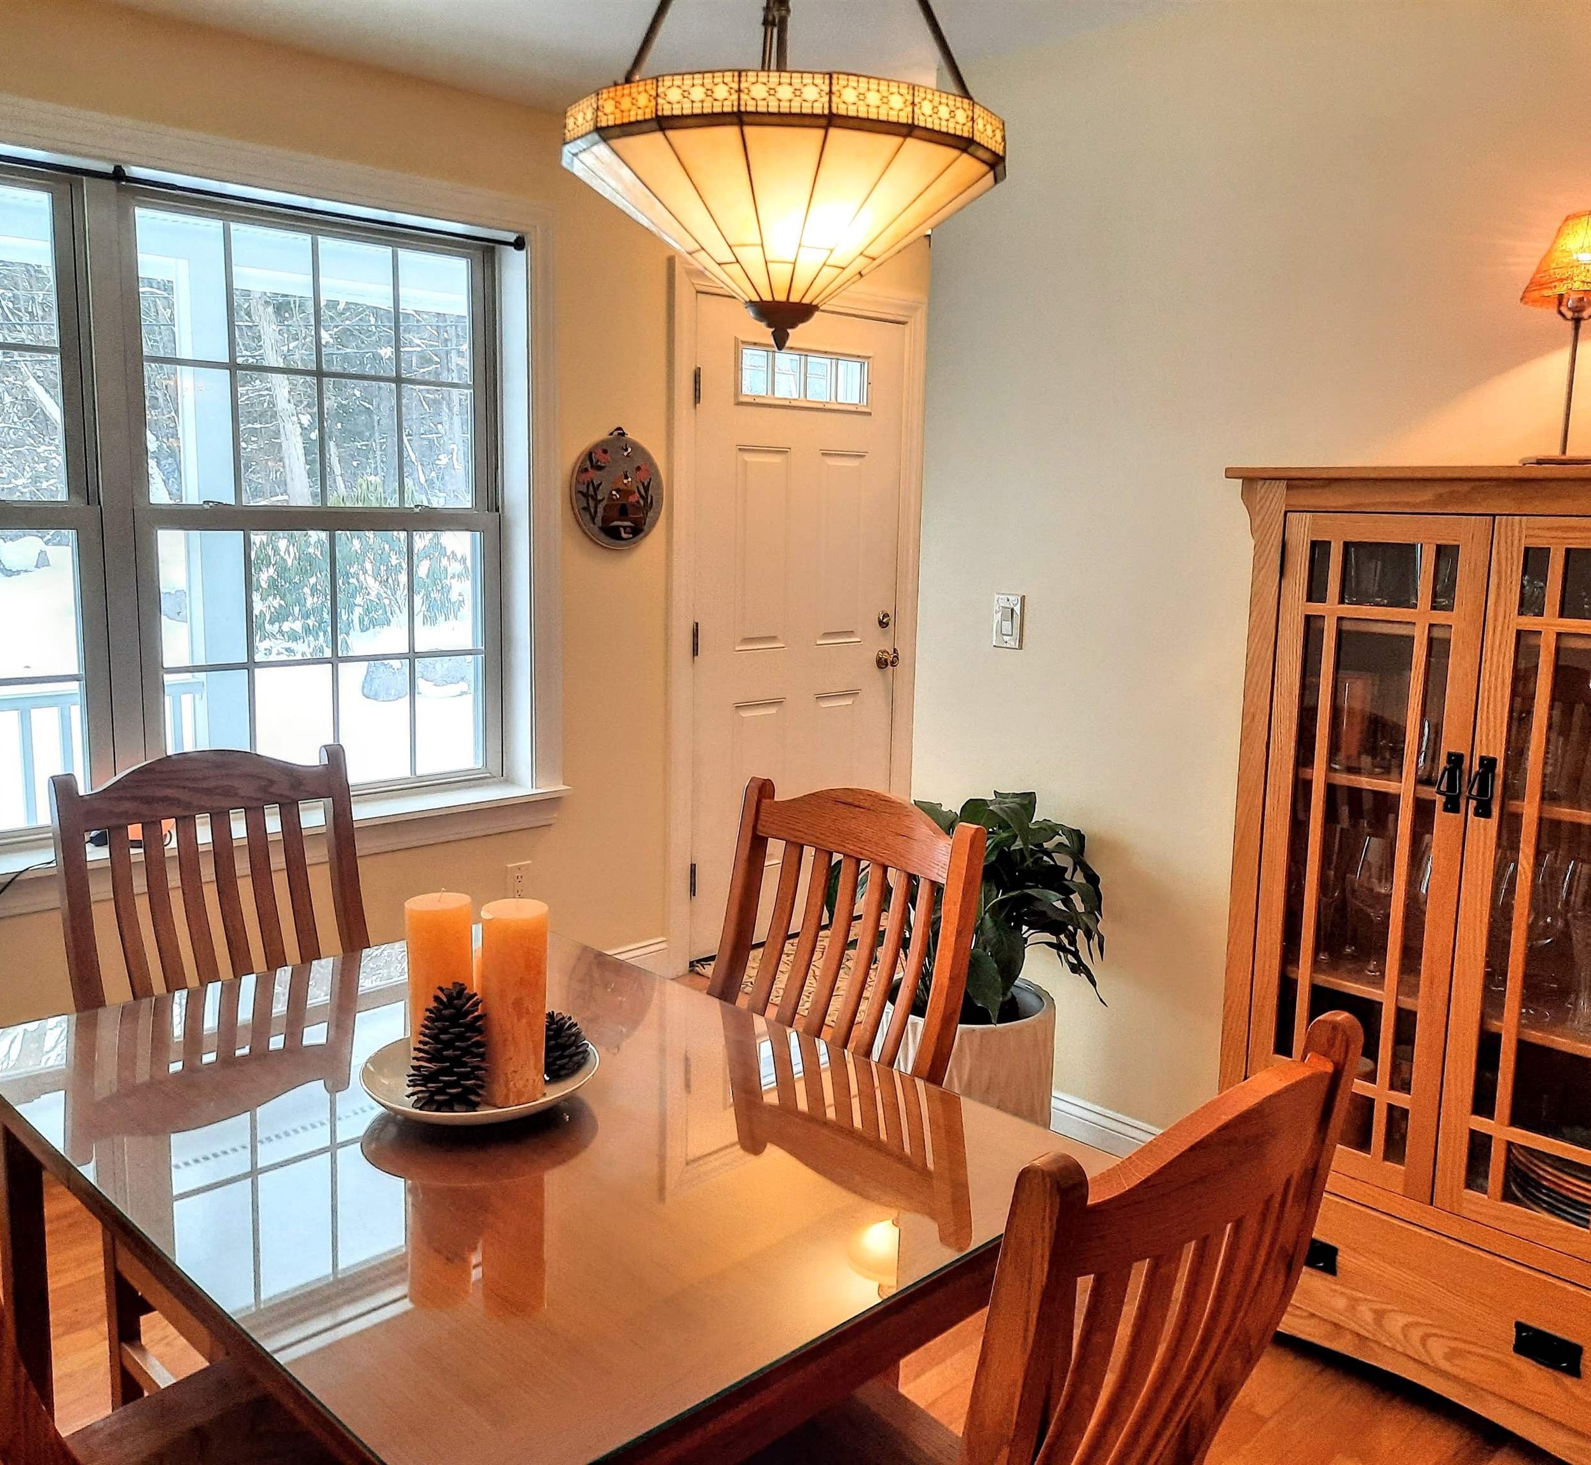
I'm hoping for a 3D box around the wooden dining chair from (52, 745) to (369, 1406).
[{"bbox_3d":[-0.727,0.583,2.047,0.480,1.050,0.600,-7,12,-44],"label":"wooden dining chair"}]

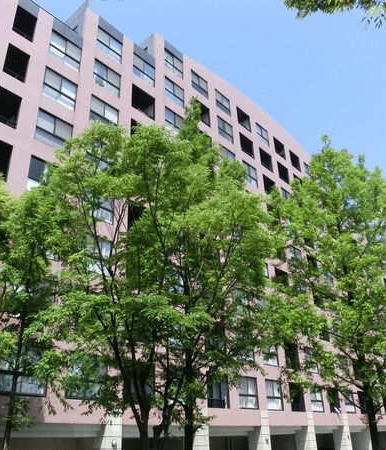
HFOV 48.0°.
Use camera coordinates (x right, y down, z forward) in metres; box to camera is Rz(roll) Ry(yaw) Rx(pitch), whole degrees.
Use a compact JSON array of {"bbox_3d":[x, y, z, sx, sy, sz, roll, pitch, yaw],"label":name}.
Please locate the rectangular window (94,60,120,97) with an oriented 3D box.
[{"bbox_3d":[-5.290,-9.001,26.638,0.200,1.796,1.930,-24,-34,36],"label":"rectangular window"}]

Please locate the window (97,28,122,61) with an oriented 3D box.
[{"bbox_3d":[-5.342,-11.450,27.682,0.180,1.828,1.874,-24,-34,36],"label":"window"}]

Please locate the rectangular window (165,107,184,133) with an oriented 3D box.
[{"bbox_3d":[-1.305,-7.148,30.576,0.200,1.796,1.930,-24,-34,36],"label":"rectangular window"}]

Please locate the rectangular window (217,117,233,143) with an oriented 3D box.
[{"bbox_3d":[2.618,-7.763,35.549,0.180,1.828,1.871,-24,-34,36],"label":"rectangular window"}]

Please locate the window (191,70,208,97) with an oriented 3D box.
[{"bbox_3d":[0.544,-11.250,34.889,0.180,1.828,1.901,-24,-34,36],"label":"window"}]

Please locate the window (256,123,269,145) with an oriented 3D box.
[{"bbox_3d":[6.595,-8.553,41.200,0.200,1.796,1.930,-24,-34,36],"label":"window"}]

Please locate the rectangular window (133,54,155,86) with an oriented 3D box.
[{"bbox_3d":[-3.406,-10.664,29.908,0.200,1.796,1.930,-24,-34,36],"label":"rectangular window"}]

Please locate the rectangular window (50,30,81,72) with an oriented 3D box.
[{"bbox_3d":[-7.261,-9.917,24.690,0.200,1.796,1.930,-24,-34,36],"label":"rectangular window"}]

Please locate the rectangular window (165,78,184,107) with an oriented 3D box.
[{"bbox_3d":[-1.397,-9.639,31.548,0.180,1.828,1.909,-24,-34,36],"label":"rectangular window"}]

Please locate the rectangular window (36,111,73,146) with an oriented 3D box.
[{"bbox_3d":[-7.008,-4.662,21.828,0.180,1.828,1.913,-24,-34,36],"label":"rectangular window"}]

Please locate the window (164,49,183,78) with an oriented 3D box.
[{"bbox_3d":[-1.494,-12.206,32.850,0.180,1.828,1.909,-24,-34,36],"label":"window"}]

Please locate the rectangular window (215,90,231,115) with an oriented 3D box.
[{"bbox_3d":[2.520,-10.330,36.851,0.180,1.828,1.871,-24,-34,36],"label":"rectangular window"}]

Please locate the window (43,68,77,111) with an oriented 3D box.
[{"bbox_3d":[-7.164,-7.334,23.377,0.200,1.796,1.930,-24,-34,36],"label":"window"}]

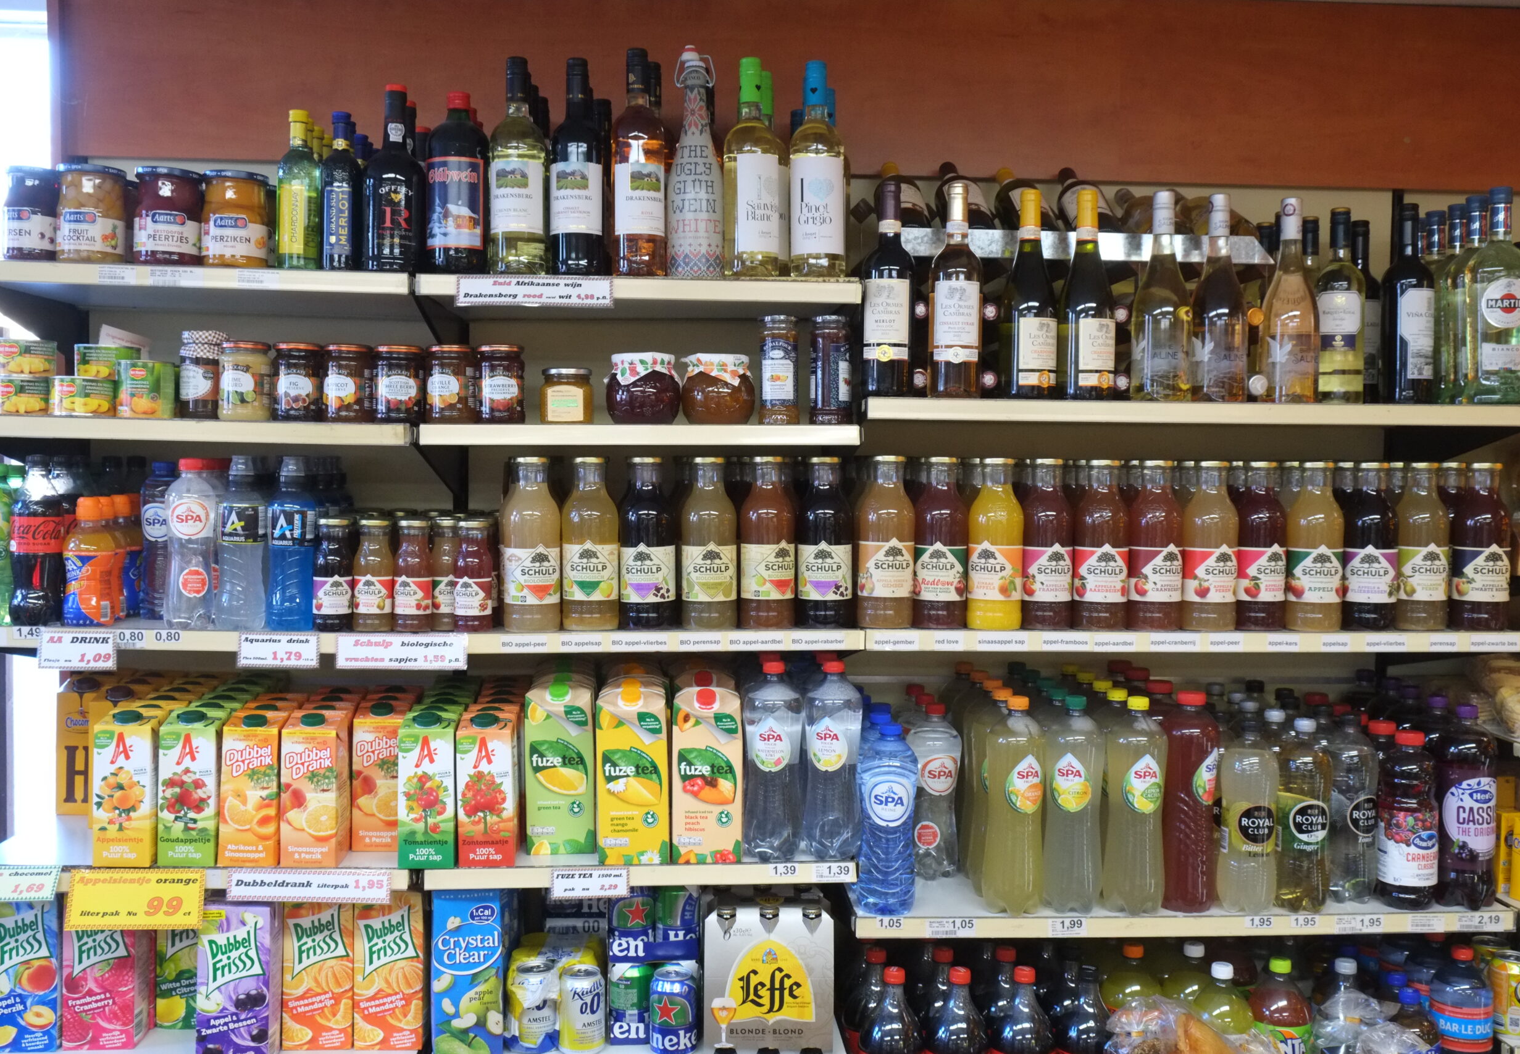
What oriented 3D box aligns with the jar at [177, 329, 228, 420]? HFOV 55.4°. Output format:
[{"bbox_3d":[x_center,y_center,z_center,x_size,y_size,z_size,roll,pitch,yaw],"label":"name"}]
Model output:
[{"bbox_3d":[-0.785,-0.212,2.045,0.065,0.128,0.065,0,3,0],"label":"jar"}]

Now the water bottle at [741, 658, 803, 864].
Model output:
[{"bbox_3d":[0.019,0.340,2.134,0.088,0.285,0.088,0,3,1],"label":"water bottle"}]

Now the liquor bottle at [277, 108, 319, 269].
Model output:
[{"bbox_3d":[-0.637,-0.461,2.002,0.058,0.221,0.058,1,3,6],"label":"liquor bottle"}]

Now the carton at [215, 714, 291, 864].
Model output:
[{"bbox_3d":[-0.703,0.363,2.022,0.079,0.205,0.071,0,3,-3],"label":"carton"}]

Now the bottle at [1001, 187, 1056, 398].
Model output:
[{"bbox_3d":[0.387,-0.333,2.075,0.077,0.294,0.077,0,3,-10],"label":"bottle"}]

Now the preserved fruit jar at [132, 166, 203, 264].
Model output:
[{"bbox_3d":[-0.832,-0.428,2.041,0.089,0.142,0.089,0,4,-3],"label":"preserved fruit jar"}]

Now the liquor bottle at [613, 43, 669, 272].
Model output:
[{"bbox_3d":[-0.172,-0.513,2.068,0.075,0.325,0.075,0,4,-3],"label":"liquor bottle"}]

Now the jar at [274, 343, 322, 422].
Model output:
[{"bbox_3d":[-0.633,-0.198,1.985,0.068,0.110,0.068,-1,3,-15],"label":"jar"}]

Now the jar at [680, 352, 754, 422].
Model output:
[{"bbox_3d":[-0.059,-0.198,2.093,0.105,0.097,0.105,0,3,0],"label":"jar"}]

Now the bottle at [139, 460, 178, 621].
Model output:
[{"bbox_3d":[-0.876,0.020,2.140,0.067,0.232,0.067,0,4,-3],"label":"bottle"}]

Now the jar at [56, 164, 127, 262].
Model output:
[{"bbox_3d":[-0.920,-0.430,1.996,0.087,0.125,0.087,0,3,-5],"label":"jar"}]

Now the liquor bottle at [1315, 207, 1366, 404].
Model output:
[{"bbox_3d":[0.862,-0.325,2.153,0.073,0.289,0.073,2,3,25],"label":"liquor bottle"}]

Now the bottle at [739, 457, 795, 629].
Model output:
[{"bbox_3d":[0.011,0.021,2.126,0.080,0.247,0.080,0,4,-3],"label":"bottle"}]

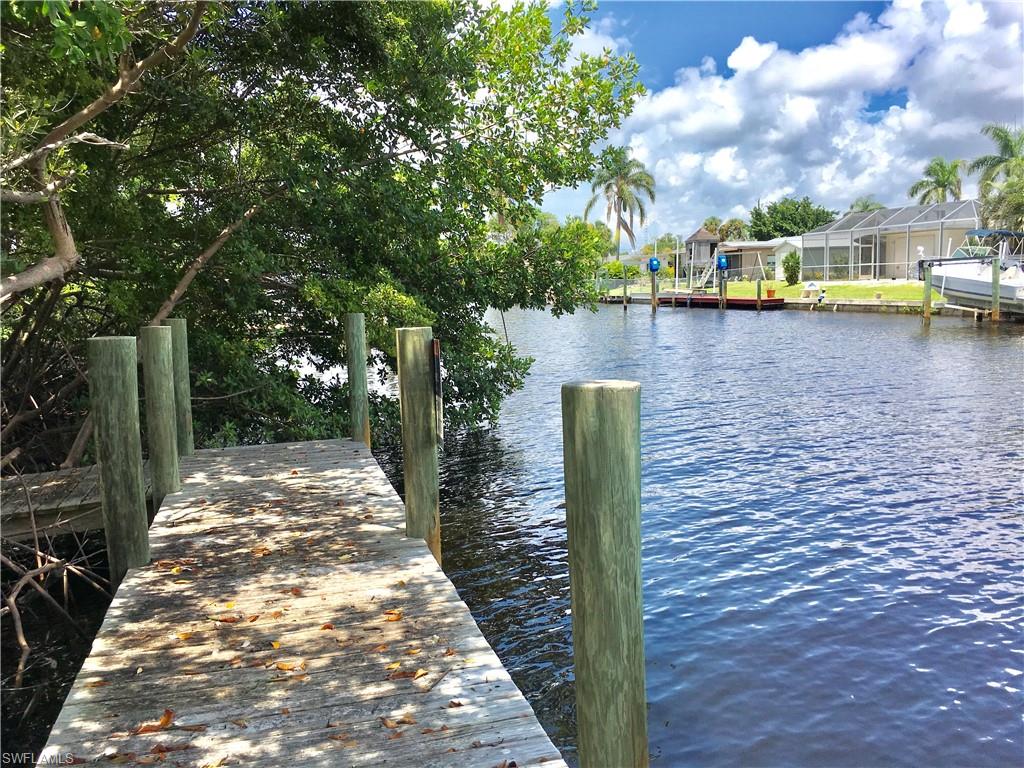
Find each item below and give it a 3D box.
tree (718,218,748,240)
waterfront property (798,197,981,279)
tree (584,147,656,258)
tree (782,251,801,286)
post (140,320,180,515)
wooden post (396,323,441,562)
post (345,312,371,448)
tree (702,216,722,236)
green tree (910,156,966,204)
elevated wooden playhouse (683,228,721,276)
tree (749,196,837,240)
[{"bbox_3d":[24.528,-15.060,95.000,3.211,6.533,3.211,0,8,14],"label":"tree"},{"bbox_3d":[21.227,-7.394,45.483,4.500,3.750,12.600,-4,8,-18],"label":"waterfront property"},{"bbox_3d":[8.771,-13.790,70.000,5.875,11.178,5.875,-1,7,7],"label":"tree"},{"bbox_3d":[15.964,-6.597,49.000,1.028,2.056,1.028,1,8,18],"label":"tree"},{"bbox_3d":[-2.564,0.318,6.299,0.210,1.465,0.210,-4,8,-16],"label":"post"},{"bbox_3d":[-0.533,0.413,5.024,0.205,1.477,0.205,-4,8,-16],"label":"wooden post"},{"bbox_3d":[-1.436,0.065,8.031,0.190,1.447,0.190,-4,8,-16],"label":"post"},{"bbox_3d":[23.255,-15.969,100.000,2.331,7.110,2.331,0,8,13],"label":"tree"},{"bbox_3d":[34.637,-13.830,70.000,4.569,9.465,4.569,2,8,26],"label":"green tree"},{"bbox_3d":[11.991,-8.057,54.000,1.900,3.650,1.800,-3,7,-6],"label":"elevated wooden playhouse"},{"bbox_3d":[25.503,-13.365,78.000,8.001,7.364,8.001,1,8,18],"label":"tree"}]

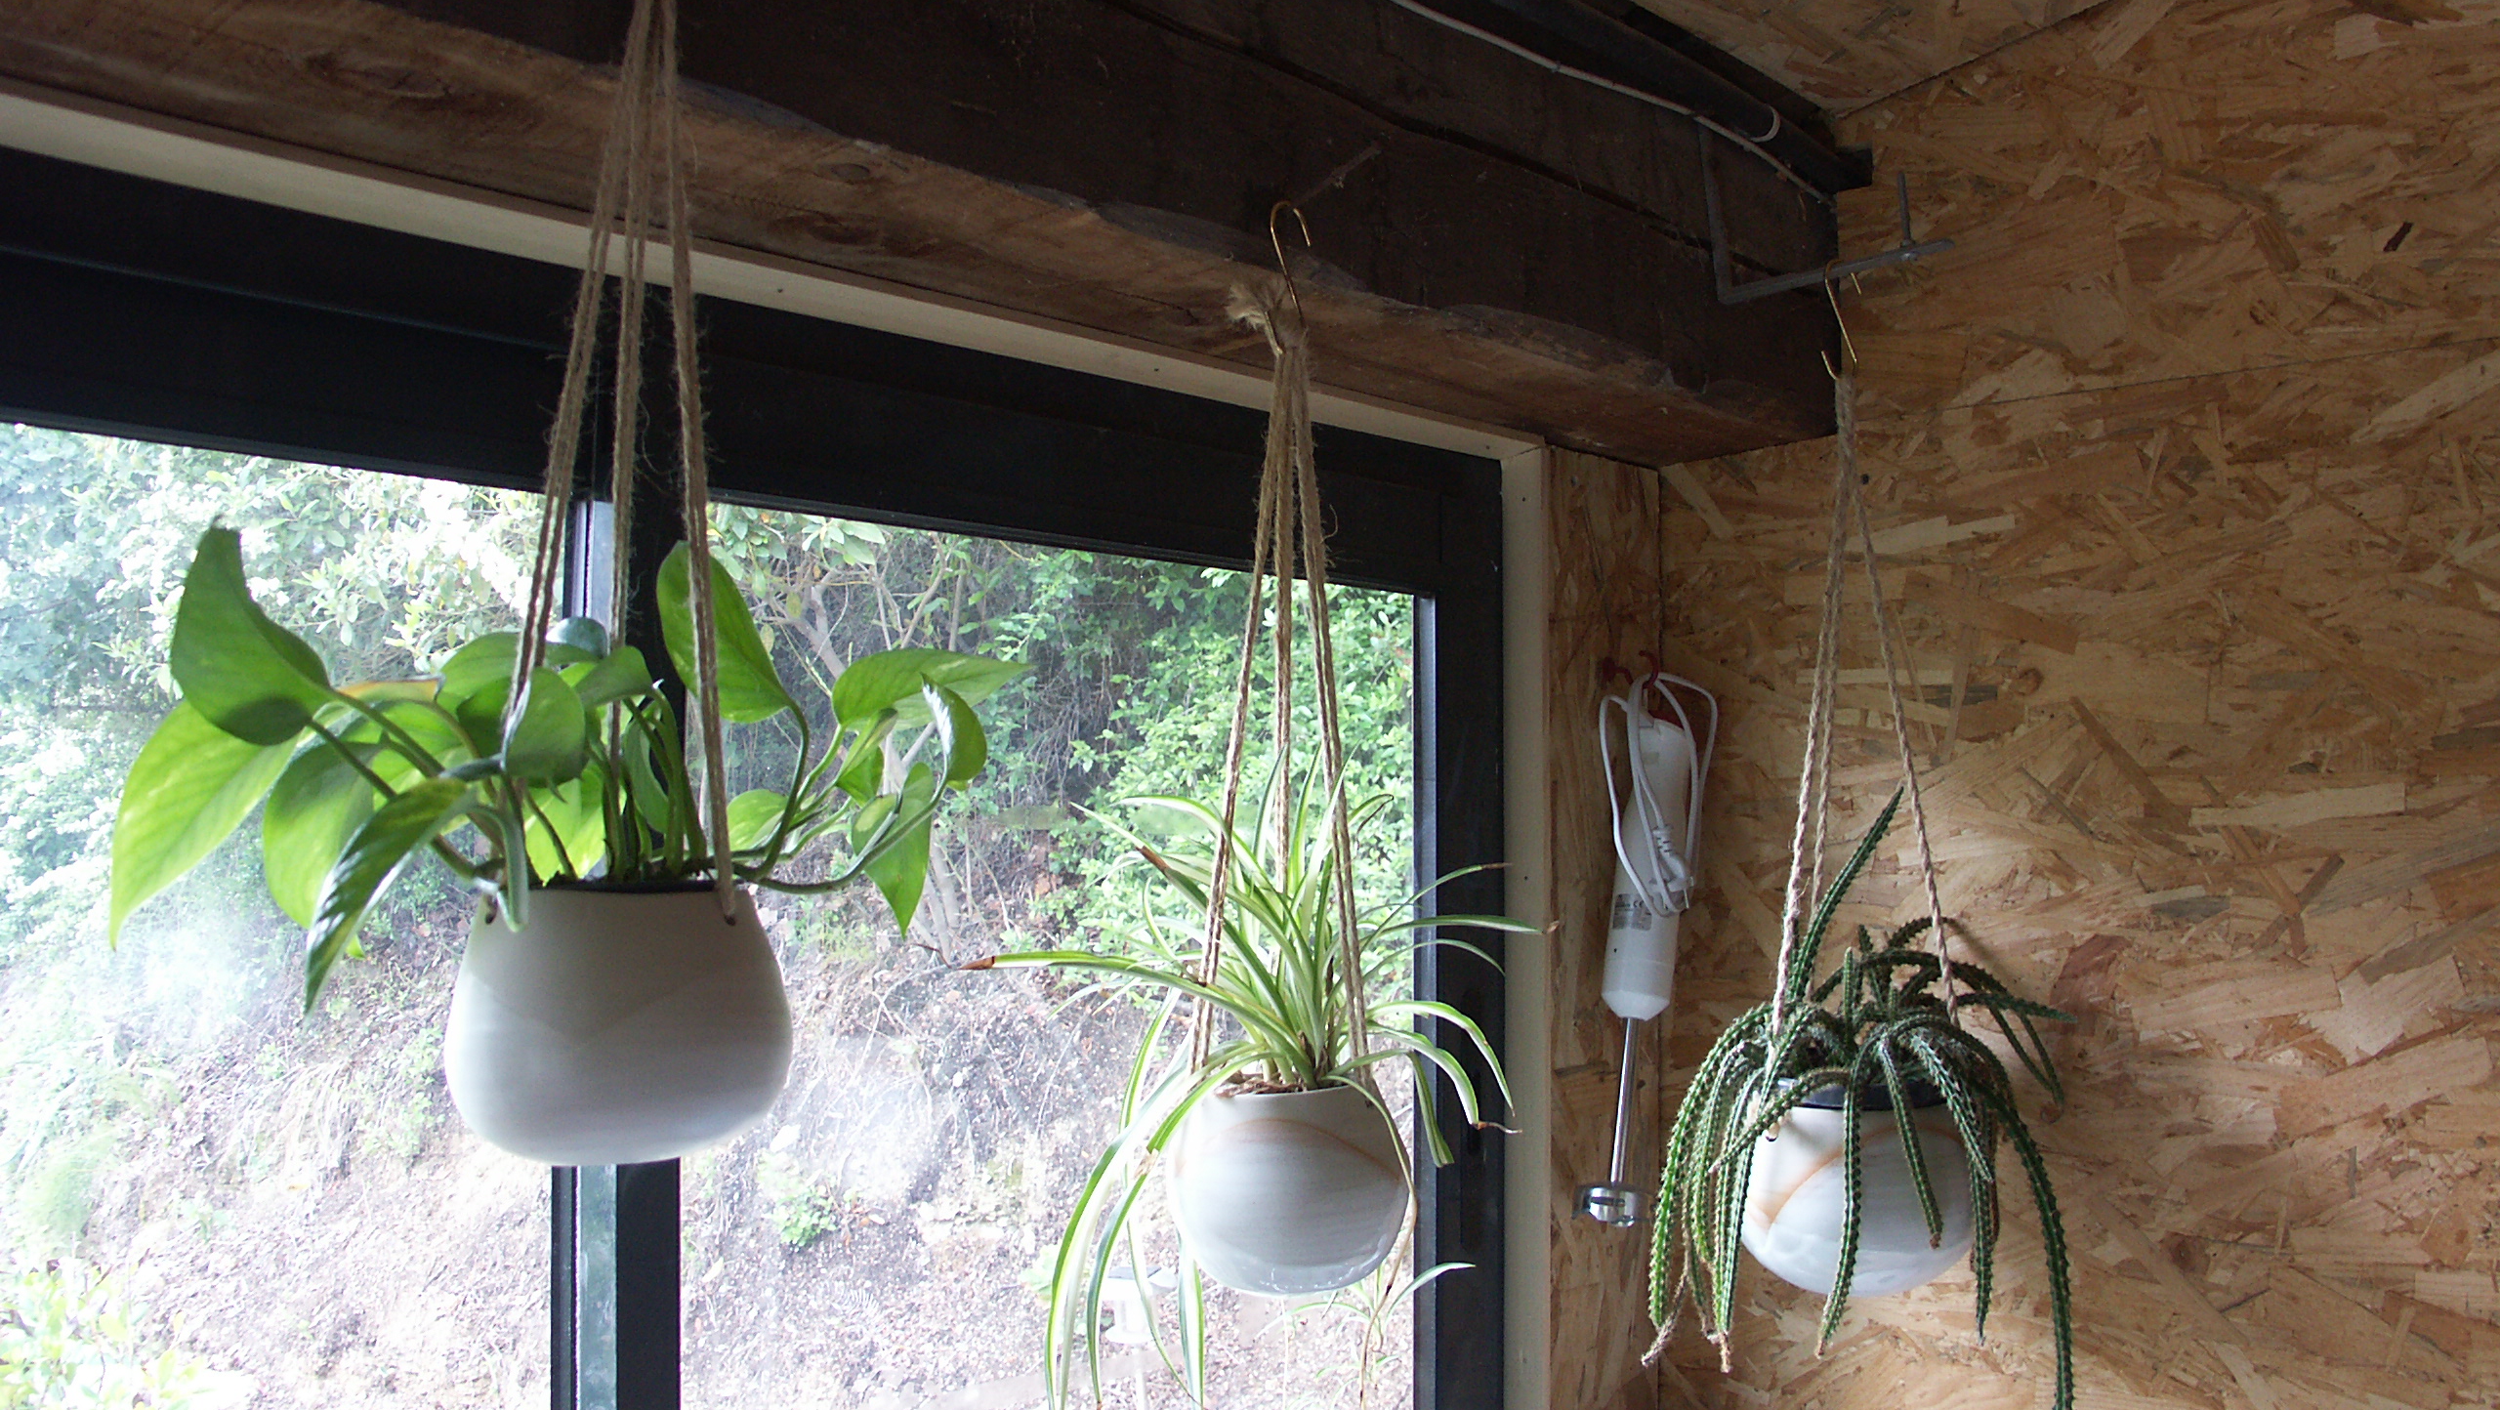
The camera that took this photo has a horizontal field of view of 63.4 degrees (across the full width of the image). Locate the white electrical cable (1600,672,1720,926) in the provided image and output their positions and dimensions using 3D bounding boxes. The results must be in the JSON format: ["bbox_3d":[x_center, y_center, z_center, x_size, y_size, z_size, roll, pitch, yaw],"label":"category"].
[{"bbox_3d":[0.302,0.067,1.500,0.050,0.178,0.075,-4,-5,45],"label":"white electrical cable"}]

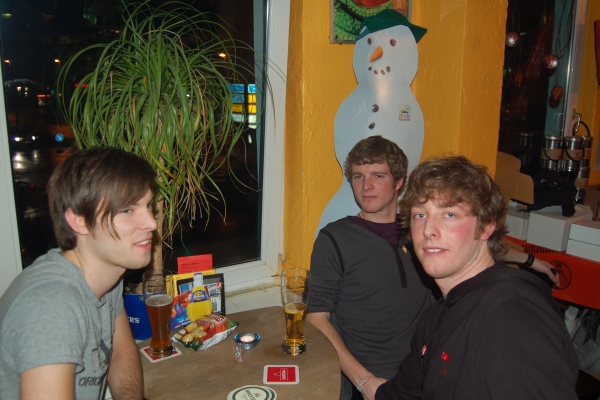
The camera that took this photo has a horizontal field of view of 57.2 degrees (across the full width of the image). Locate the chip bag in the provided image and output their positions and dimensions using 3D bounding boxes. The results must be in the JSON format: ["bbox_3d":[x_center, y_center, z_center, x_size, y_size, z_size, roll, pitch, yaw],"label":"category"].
[{"bbox_3d":[-0.289,0.380,1.656,0.112,0.054,0.170,10,16,34],"label":"chip bag"}]

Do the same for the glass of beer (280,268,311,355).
[{"bbox_3d":[-0.013,0.317,1.560,0.082,0.235,0.082,1,13,0],"label":"glass of beer"}]

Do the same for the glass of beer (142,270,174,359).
[{"bbox_3d":[-0.390,0.317,1.531,0.083,0.230,0.083,1,13,0],"label":"glass of beer"}]

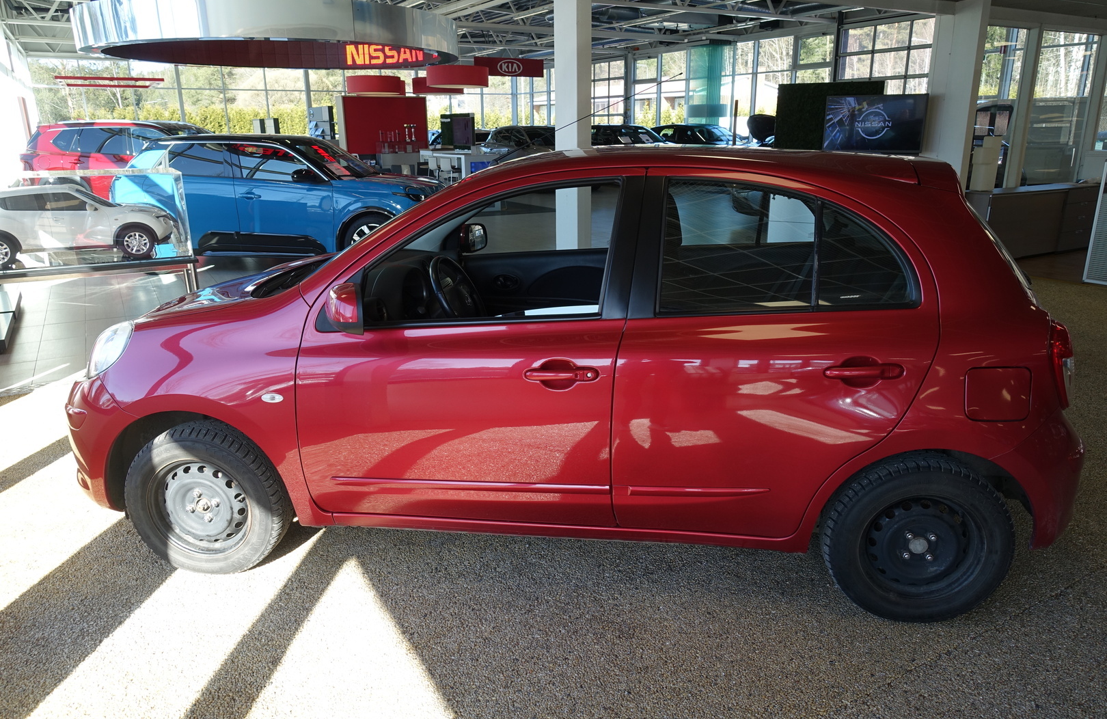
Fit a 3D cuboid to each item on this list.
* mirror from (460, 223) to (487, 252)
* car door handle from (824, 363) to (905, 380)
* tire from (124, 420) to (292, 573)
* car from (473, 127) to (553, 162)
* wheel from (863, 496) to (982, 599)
[{"bbox_3d":[-0.437,-0.651,3.933,0.110,0.140,0.180,2,17,7],"label":"mirror"},{"bbox_3d":[0.928,0.036,2.205,0.225,0.042,0.045,2,17,7],"label":"car door handle"},{"bbox_3d":[-1.257,0.502,2.712,0.585,0.585,0.175,1,17,4],"label":"tire"},{"bbox_3d":[-0.415,-5.675,20.727,1.800,1.600,4.350,-10,19,-30],"label":"car"},{"bbox_3d":[1.177,0.581,2.409,0.375,0.375,0.140,2,17,7],"label":"wheel"}]

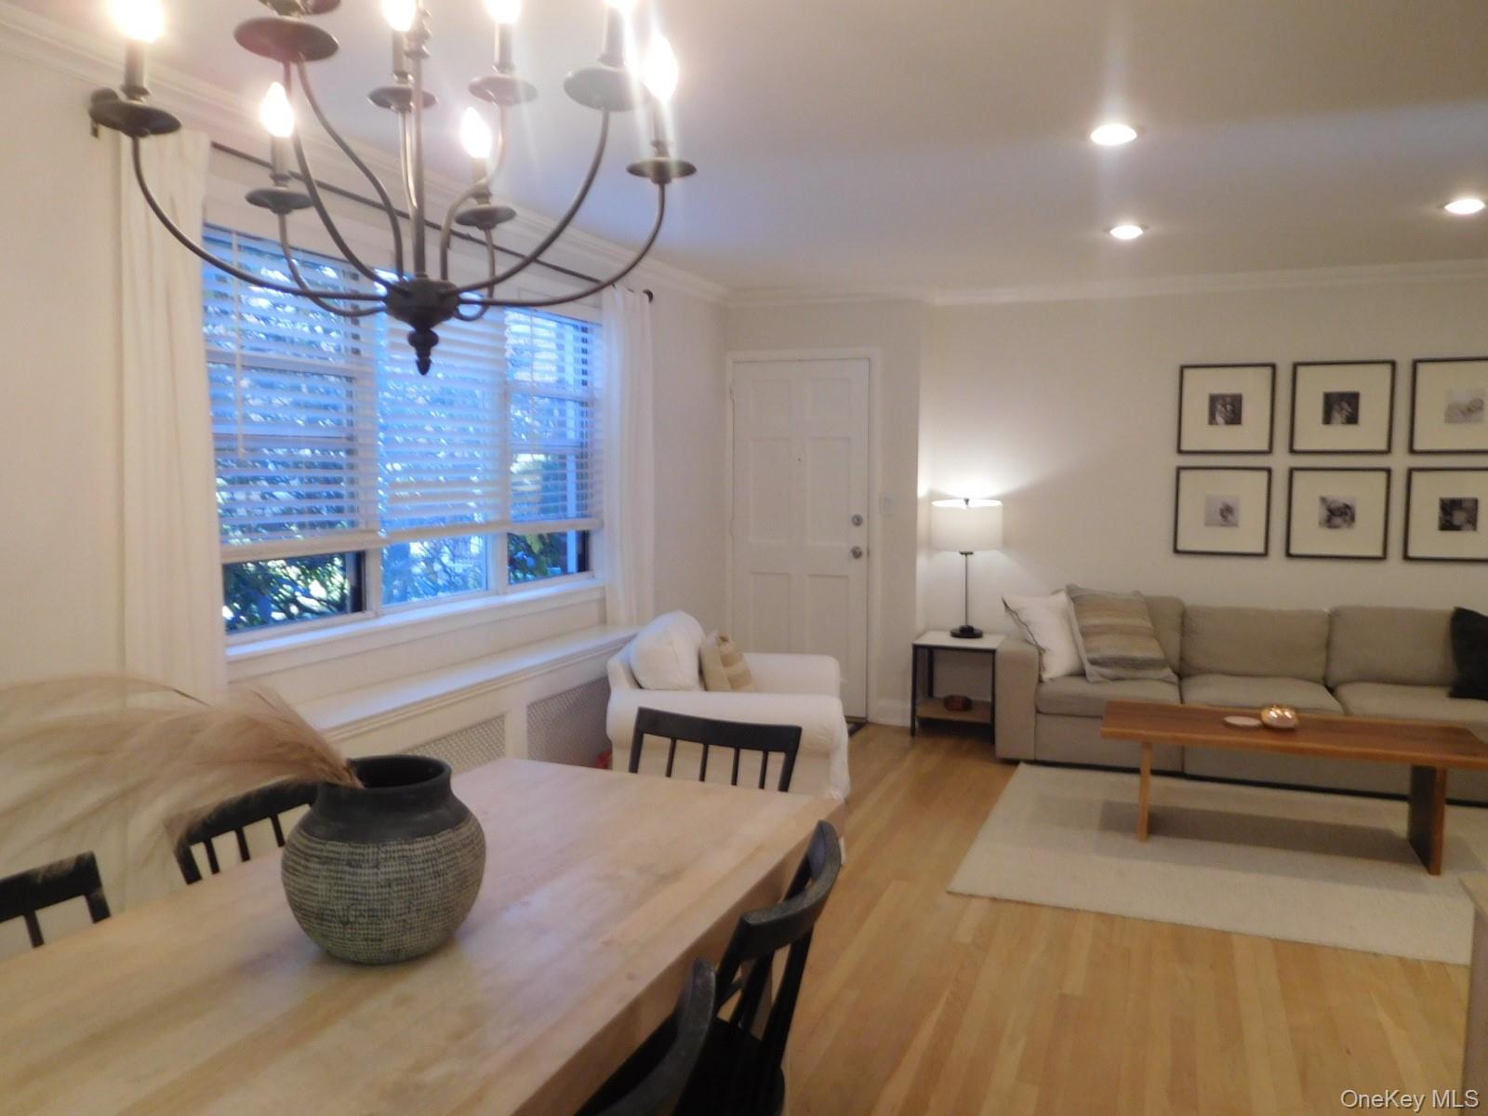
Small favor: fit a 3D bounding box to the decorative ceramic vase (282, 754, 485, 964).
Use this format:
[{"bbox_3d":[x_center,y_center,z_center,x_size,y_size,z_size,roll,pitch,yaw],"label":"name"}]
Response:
[{"bbox_3d":[-0.509,0.424,1.533,0.275,0.250,0.275,0,5,0],"label":"decorative ceramic vase"}]

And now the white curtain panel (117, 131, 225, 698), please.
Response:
[{"bbox_3d":[-1.465,-0.287,2.771,0.110,1.590,0.260,2,5,23],"label":"white curtain panel"}]

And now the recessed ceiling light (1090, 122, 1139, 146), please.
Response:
[{"bbox_3d":[1.124,-1.291,3.257,0.160,0.030,0.160,2,5,23],"label":"recessed ceiling light"}]

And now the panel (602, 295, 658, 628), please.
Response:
[{"bbox_3d":[-0.535,-0.477,4.976,0.110,1.610,0.360,2,5,23],"label":"panel"}]

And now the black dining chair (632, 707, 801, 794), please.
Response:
[{"bbox_3d":[-0.150,0.810,2.393,0.460,0.830,0.520,2,5,23],"label":"black dining chair"}]

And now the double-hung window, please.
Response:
[{"bbox_3d":[-1.086,-0.414,3.950,0.120,1.150,2.160,2,5,23],"label":"double-hung window"}]

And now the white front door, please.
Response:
[{"bbox_3d":[0.321,-0.102,6.158,0.820,2.030,0.060,2,5,23],"label":"white front door"}]

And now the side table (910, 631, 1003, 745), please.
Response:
[{"bbox_3d":[1.175,0.692,5.846,0.440,0.504,0.420,2,5,23],"label":"side table"}]

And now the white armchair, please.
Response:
[{"bbox_3d":[-0.002,0.621,4.382,0.900,0.880,1.050,1,5,7],"label":"white armchair"}]

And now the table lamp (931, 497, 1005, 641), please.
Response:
[{"bbox_3d":[1.220,0.054,5.879,0.395,0.761,0.395,2,5,23],"label":"table lamp"}]

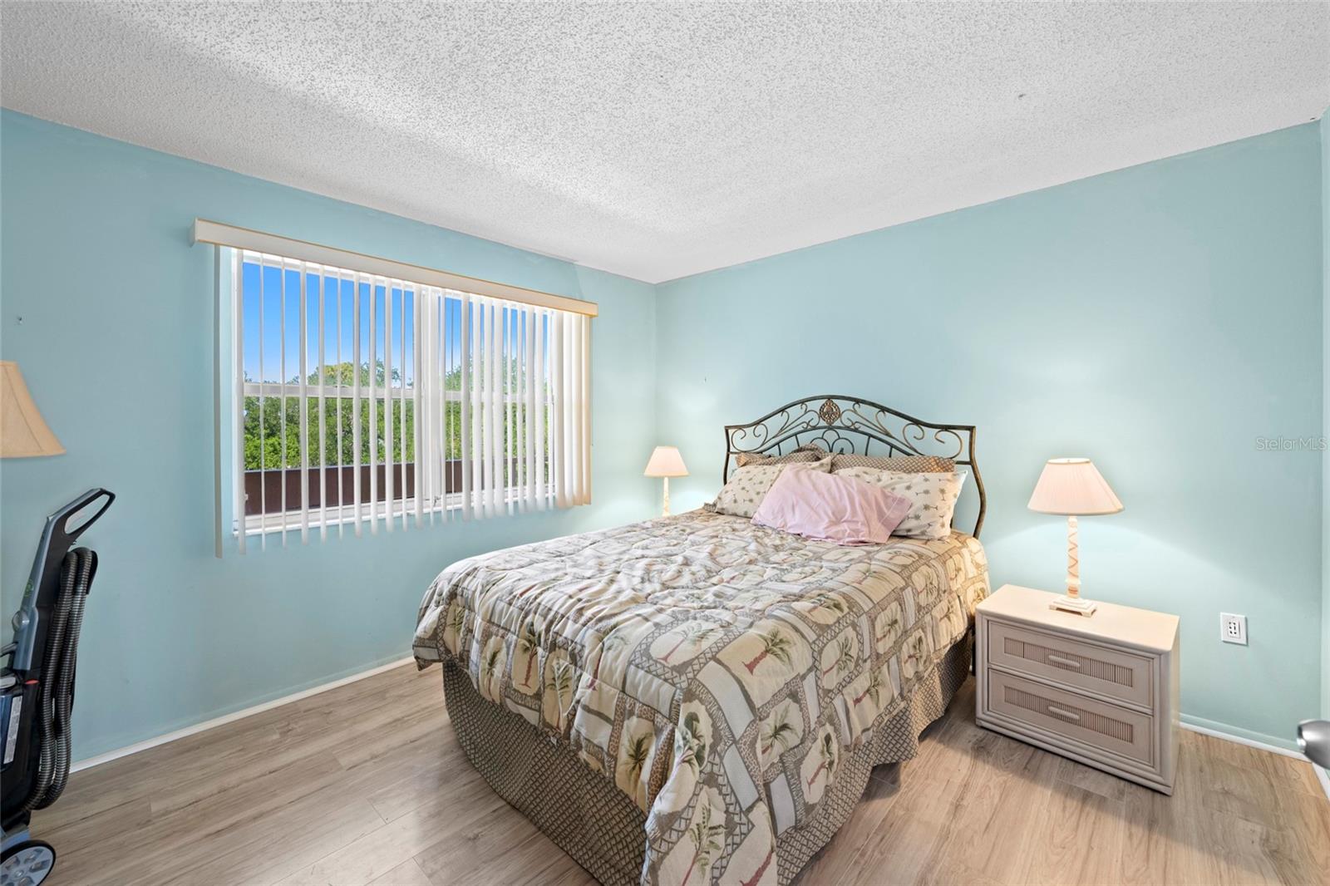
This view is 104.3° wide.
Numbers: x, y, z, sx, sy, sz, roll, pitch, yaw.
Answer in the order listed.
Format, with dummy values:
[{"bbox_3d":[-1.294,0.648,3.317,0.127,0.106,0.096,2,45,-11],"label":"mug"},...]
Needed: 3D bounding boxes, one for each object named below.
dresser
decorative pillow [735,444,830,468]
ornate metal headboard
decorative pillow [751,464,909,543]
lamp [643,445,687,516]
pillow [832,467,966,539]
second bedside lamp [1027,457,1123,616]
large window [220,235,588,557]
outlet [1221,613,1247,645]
[{"bbox_3d":[1.713,0.956,2.172,0.600,0.515,0.470,2,3,43],"label":"dresser"},{"bbox_3d":[0.686,0.252,3.203,0.660,0.420,0.160,2,-10,42],"label":"decorative pillow"},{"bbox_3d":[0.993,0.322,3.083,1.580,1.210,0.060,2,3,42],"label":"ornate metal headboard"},{"bbox_3d":[0.863,0.319,2.789,0.720,0.390,0.170,10,-19,41],"label":"decorative pillow"},{"bbox_3d":[0.009,0.321,3.762,0.325,0.635,0.325,0,2,0],"label":"lamp"},{"bbox_3d":[1.166,0.288,2.691,0.660,0.390,0.170,2,-14,42],"label":"pillow"},{"bbox_3d":[1.737,0.383,2.200,0.325,0.635,0.325,2,3,42],"label":"second bedside lamp"},{"bbox_3d":[-1.187,-0.194,2.849,0.090,1.287,1.959,2,3,44],"label":"large window"},{"bbox_3d":[2.261,0.740,2.054,0.072,0.118,0.010,2,3,42],"label":"outlet"}]

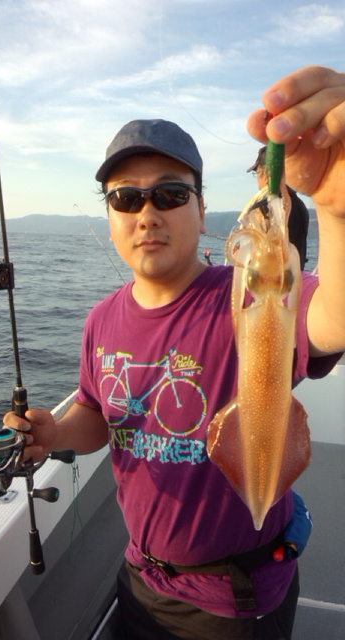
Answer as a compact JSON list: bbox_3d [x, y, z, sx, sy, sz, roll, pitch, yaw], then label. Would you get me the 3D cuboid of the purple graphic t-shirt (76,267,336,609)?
[{"bbox_3d":[0.060,0.215,0.845,0.450,0.610,0.290,1,11,28],"label":"purple graphic t-shirt"}]

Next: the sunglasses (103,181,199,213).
[{"bbox_3d":[-0.021,-0.190,0.775,0.145,0.046,0.140,-4,3,13],"label":"sunglasses"}]

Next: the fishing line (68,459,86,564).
[{"bbox_3d":[-0.150,0.300,0.745,0.027,0.180,0.020,1,10,0],"label":"fishing line"}]

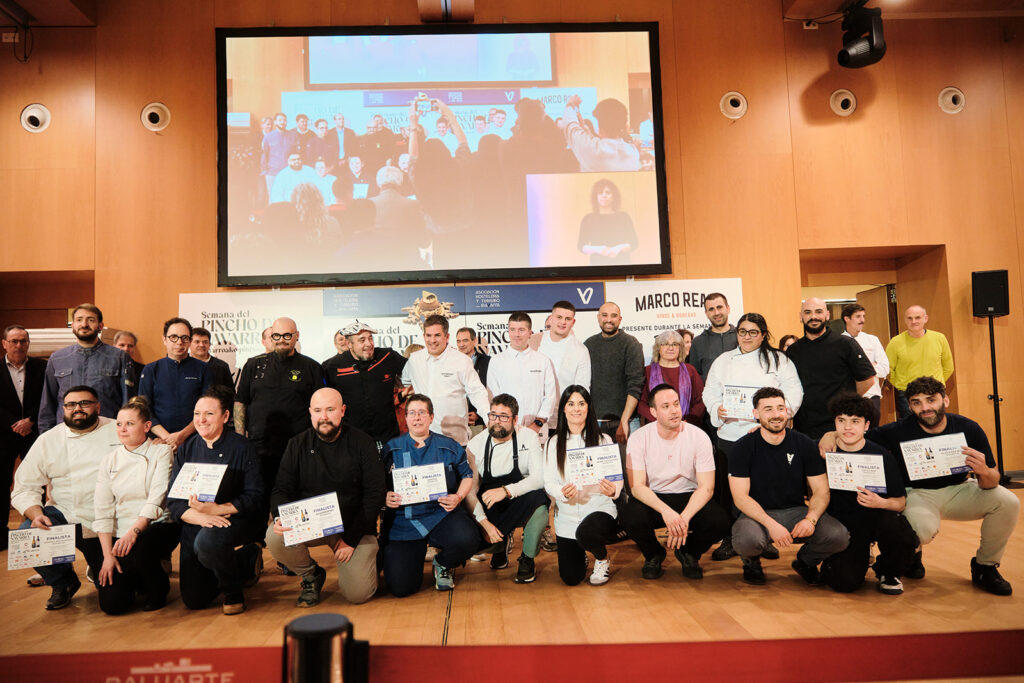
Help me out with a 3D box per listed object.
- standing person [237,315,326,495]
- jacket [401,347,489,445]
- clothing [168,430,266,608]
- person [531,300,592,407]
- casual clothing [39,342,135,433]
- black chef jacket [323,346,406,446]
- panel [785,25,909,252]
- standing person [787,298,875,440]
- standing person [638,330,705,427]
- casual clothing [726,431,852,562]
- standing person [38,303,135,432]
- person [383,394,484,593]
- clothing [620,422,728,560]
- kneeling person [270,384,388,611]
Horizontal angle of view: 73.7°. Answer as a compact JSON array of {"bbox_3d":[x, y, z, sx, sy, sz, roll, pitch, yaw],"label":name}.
[{"bbox_3d":[-1.539,0.691,4.530,0.600,1.705,0.370,-1,-4,-18],"label":"standing person"},{"bbox_3d":[-0.457,0.373,4.559,0.600,0.679,0.340,-2,-4,-1],"label":"jacket"},{"bbox_3d":[-1.700,0.997,3.970,0.500,0.970,0.680,-2,-4,-5],"label":"clothing"},{"bbox_3d":[0.379,0.580,4.773,0.530,1.760,0.330,-3,-4,16],"label":"person"},{"bbox_3d":[-2.817,0.390,4.520,0.600,0.770,0.340,0,-4,-23],"label":"casual clothing"},{"bbox_3d":[-1.011,0.402,4.680,0.580,0.730,0.340,-1,-4,-12],"label":"black chef jacket"},{"bbox_3d":[3.813,-2.381,7.795,1.263,2.660,0.050,-2,-4,-2],"label":"panel"},{"bbox_3d":[2.284,0.539,4.850,0.600,1.710,0.420,-4,-4,24],"label":"standing person"},{"bbox_3d":[1.175,0.683,4.945,0.500,1.520,0.320,-2,-4,9],"label":"standing person"},{"bbox_3d":[1.628,0.898,4.082,0.640,0.755,0.580,-3,-4,14],"label":"casual clothing"},{"bbox_3d":[-2.719,0.667,4.368,0.550,1.816,0.360,0,-4,-30],"label":"standing person"},{"bbox_3d":[-0.489,0.887,4.155,0.580,1.130,0.750,-2,-4,-3],"label":"person"},{"bbox_3d":[0.994,0.919,4.200,0.620,0.860,0.660,-3,-4,7],"label":"clothing"},{"bbox_3d":[-1.075,0.868,3.997,0.610,1.190,0.740,-1,-4,-10],"label":"kneeling person"}]

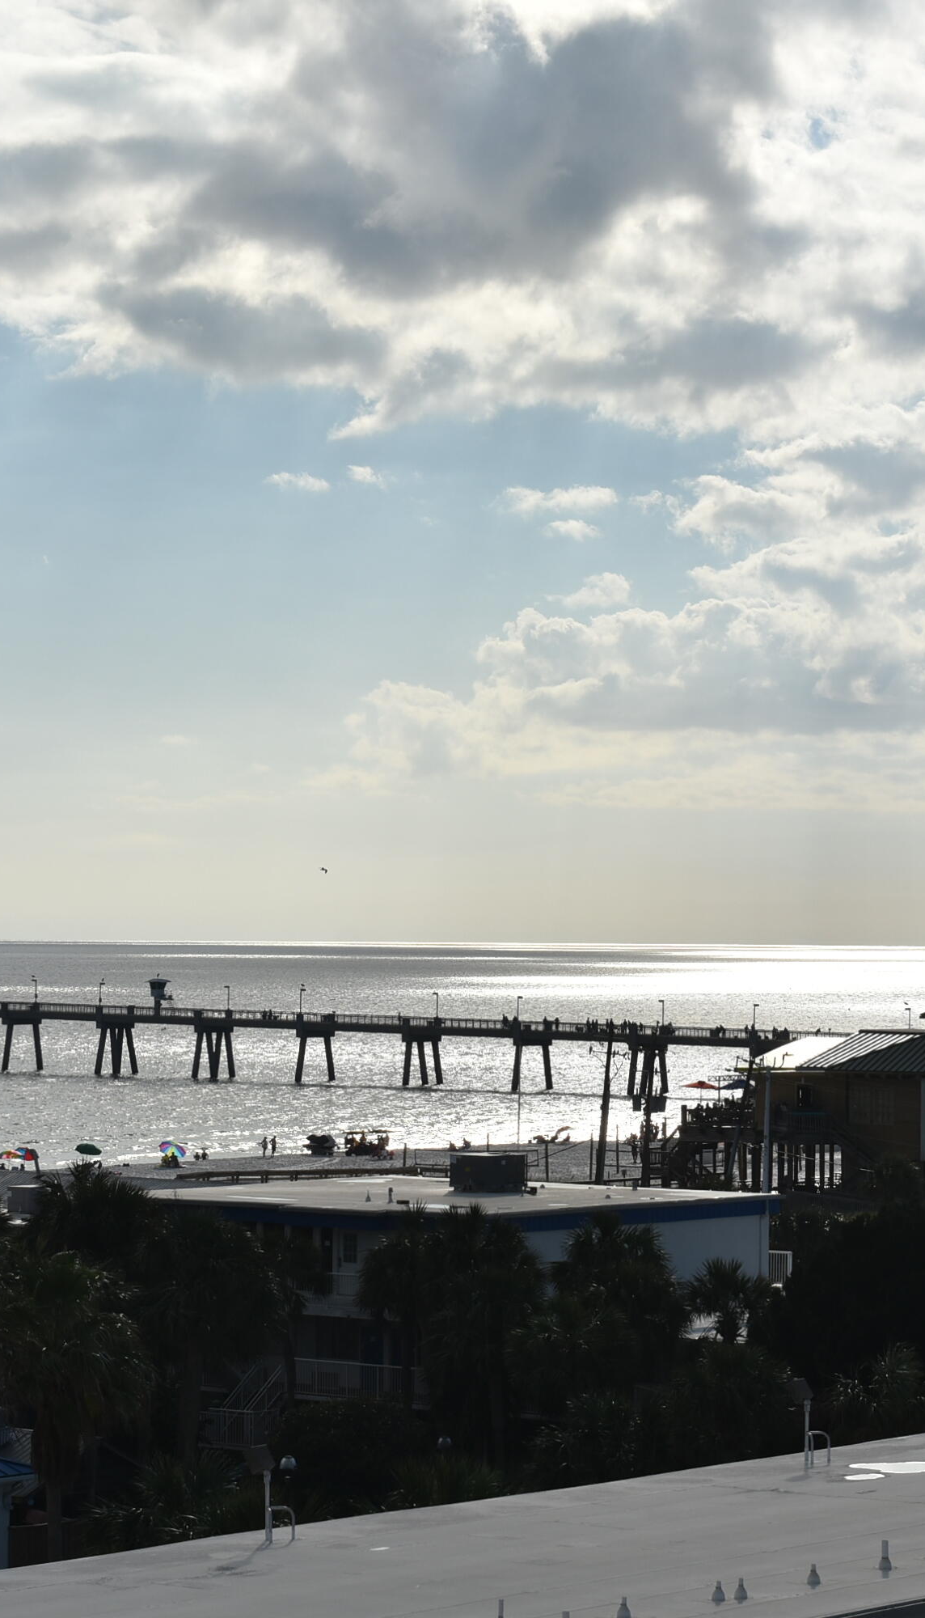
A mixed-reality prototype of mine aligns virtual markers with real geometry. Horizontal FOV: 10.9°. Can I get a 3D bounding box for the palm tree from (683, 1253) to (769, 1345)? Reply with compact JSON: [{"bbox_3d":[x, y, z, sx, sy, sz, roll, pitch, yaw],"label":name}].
[{"bbox_3d":[7.572,16.312,138.911,2.600,6.970,2.600,0,-1,3],"label":"palm tree"}]

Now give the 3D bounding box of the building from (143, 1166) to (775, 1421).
[{"bbox_3d":[0.140,16.350,155.500,12.600,7.900,17.100,-1,-2,38],"label":"building"}]

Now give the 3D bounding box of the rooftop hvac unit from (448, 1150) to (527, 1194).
[{"bbox_3d":[0.805,11.802,157.818,1.560,1.260,2.000,-1,-2,37],"label":"rooftop hvac unit"}]

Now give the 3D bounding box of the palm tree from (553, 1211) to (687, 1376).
[{"bbox_3d":[4.480,15.710,139.000,3.800,8.400,3.800,0,-1,0],"label":"palm tree"}]

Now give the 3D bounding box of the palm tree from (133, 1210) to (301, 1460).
[{"bbox_3d":[-6.906,15.341,133.892,4.400,8.460,4.400,0,-1,-3],"label":"palm tree"}]

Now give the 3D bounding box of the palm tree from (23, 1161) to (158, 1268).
[{"bbox_3d":[-10.200,14.905,133.000,3.700,10.445,3.700,0,-1,0],"label":"palm tree"}]

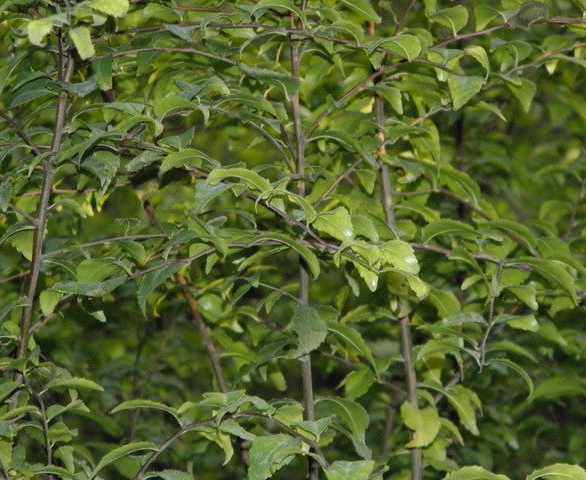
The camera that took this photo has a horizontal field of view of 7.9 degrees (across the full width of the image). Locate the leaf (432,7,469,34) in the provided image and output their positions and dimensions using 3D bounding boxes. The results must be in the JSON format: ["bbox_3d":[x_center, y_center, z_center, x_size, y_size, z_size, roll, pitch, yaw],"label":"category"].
[{"bbox_3d":[0.160,-0.223,4.300,0.039,0.028,0.030,0,3,0],"label":"leaf"}]

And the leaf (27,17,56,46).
[{"bbox_3d":[-0.245,-0.202,4.120,0.027,0.027,0.025,0,2,0],"label":"leaf"}]

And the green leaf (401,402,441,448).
[{"bbox_3d":[0.131,0.188,4.300,0.041,0.047,0.025,0,2,0],"label":"green leaf"}]

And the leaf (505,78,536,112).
[{"bbox_3d":[0.232,-0.148,4.300,0.033,0.037,0.027,0,3,0],"label":"leaf"}]

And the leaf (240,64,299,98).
[{"bbox_3d":[-0.023,-0.155,4.150,0.061,0.020,0.027,22,0,0],"label":"leaf"}]

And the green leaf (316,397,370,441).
[{"bbox_3d":[0.052,0.178,4.250,0.062,0.032,0.032,38,0,0],"label":"green leaf"}]

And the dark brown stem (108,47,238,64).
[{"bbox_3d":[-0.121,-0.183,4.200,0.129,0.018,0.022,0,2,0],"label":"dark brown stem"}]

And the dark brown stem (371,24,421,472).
[{"bbox_3d":[0.106,0.009,4.350,0.012,0.462,0.014,-6,0,0],"label":"dark brown stem"}]

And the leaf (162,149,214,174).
[{"bbox_3d":[-0.105,-0.078,4.200,0.052,0.026,0.030,0,3,0],"label":"leaf"}]

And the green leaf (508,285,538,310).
[{"bbox_3d":[0.230,0.058,4.250,0.030,0.026,0.030,0,3,0],"label":"green leaf"}]

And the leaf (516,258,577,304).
[{"bbox_3d":[0.255,0.042,4.250,0.062,0.046,0.035,0,3,0],"label":"leaf"}]

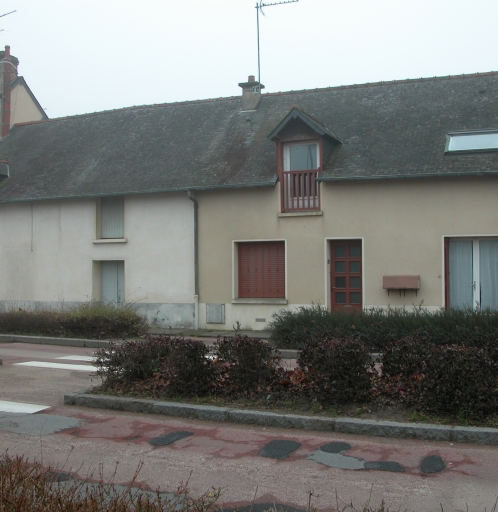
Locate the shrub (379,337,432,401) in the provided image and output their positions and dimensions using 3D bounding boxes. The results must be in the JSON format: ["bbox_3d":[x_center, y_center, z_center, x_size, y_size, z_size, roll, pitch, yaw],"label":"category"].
[{"bbox_3d":[1.930,1.270,8.100,0.750,0.660,0.700,-1,0,24],"label":"shrub"}]

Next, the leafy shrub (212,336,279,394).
[{"bbox_3d":[-0.030,1.290,8.600,0.760,0.660,0.700,-1,0,24],"label":"leafy shrub"}]

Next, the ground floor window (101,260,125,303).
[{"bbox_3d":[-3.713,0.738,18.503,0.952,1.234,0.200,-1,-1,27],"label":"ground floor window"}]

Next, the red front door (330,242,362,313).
[{"bbox_3d":[2.216,0.671,15.680,0.820,2.050,0.120,-1,0,22],"label":"red front door"}]

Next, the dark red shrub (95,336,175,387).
[{"bbox_3d":[-1.474,1.331,8.935,0.930,0.680,0.780,-1,-1,24],"label":"dark red shrub"}]

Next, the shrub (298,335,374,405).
[{"bbox_3d":[0.994,1.258,7.736,0.800,0.750,0.750,-1,-1,24],"label":"shrub"}]

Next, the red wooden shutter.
[{"bbox_3d":[0.298,0.329,16.444,1.200,1.370,0.150,-1,0,22],"label":"red wooden shutter"}]

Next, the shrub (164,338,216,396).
[{"bbox_3d":[-0.716,1.316,8.285,0.620,0.680,0.620,-1,-1,0],"label":"shrub"}]

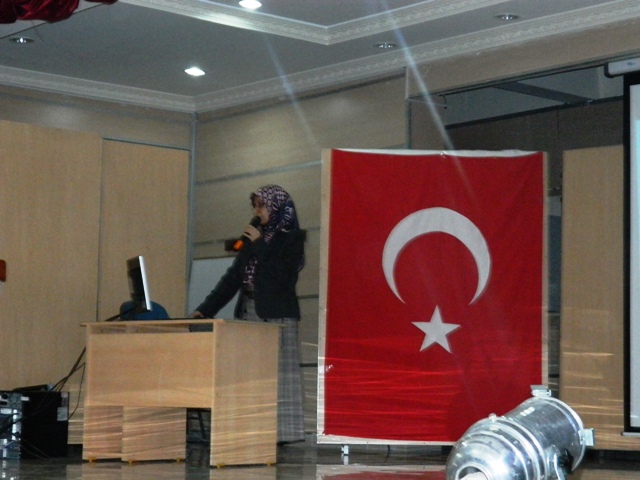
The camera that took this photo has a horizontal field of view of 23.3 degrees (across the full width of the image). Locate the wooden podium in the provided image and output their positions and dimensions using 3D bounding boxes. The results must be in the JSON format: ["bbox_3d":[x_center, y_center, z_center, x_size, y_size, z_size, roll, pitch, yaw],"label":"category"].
[{"bbox_3d":[-0.749,0.830,8.445,0.973,0.759,0.588,-3,-7,34],"label":"wooden podium"}]

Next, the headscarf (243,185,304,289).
[{"bbox_3d":[-0.273,-0.021,9.100,0.330,0.585,0.270,3,-6,-22],"label":"headscarf"}]

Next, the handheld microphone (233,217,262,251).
[{"bbox_3d":[-0.422,-0.035,9.030,0.052,0.245,0.052,42,-12,-18],"label":"handheld microphone"}]

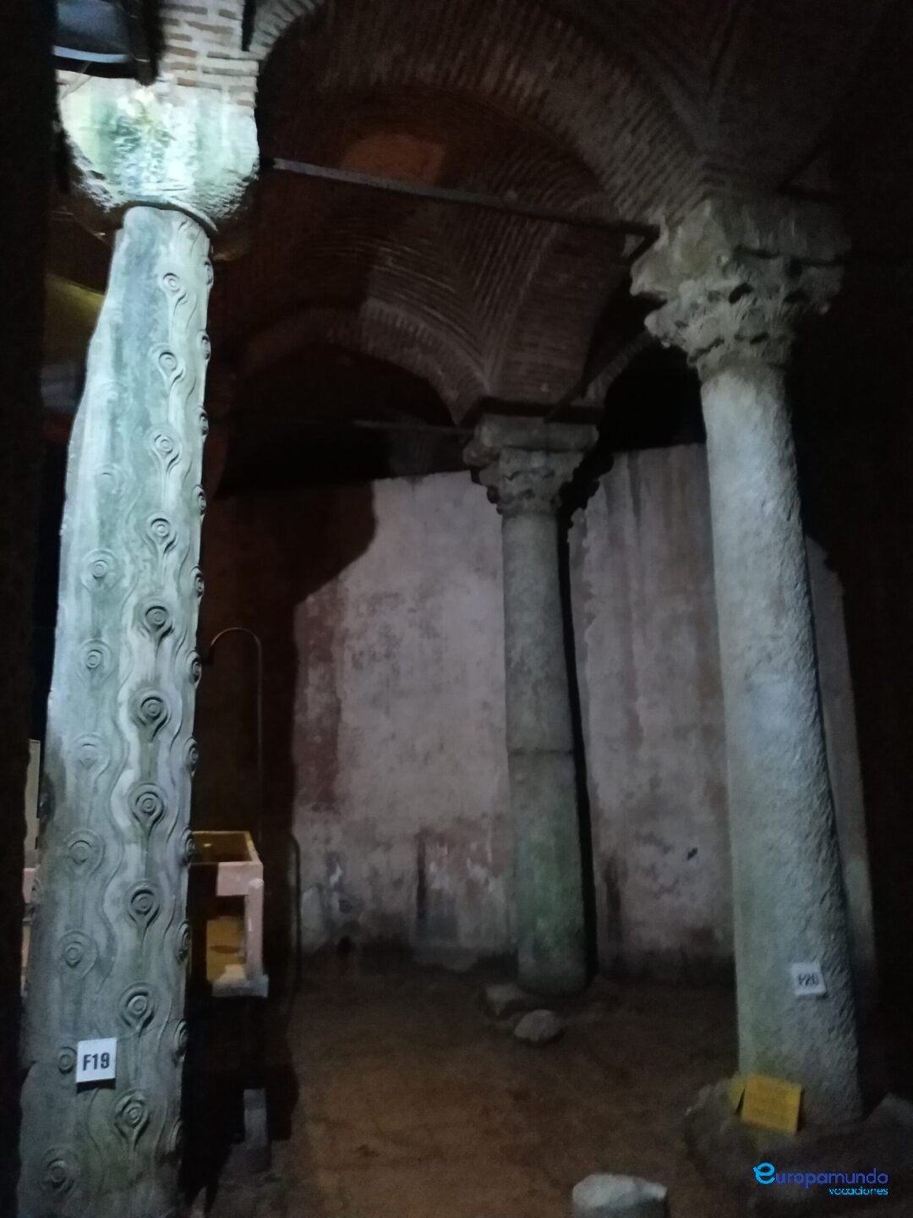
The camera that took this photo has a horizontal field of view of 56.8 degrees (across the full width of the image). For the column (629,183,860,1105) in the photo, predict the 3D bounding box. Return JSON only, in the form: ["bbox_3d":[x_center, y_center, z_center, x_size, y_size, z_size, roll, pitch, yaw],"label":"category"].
[{"bbox_3d":[2.527,0.275,6.880,1.220,7.000,1.220,2,-11,-18],"label":"column"}]

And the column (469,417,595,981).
[{"bbox_3d":[1.070,1.187,11.270,1.380,7.100,1.380,2,-11,-18],"label":"column"}]

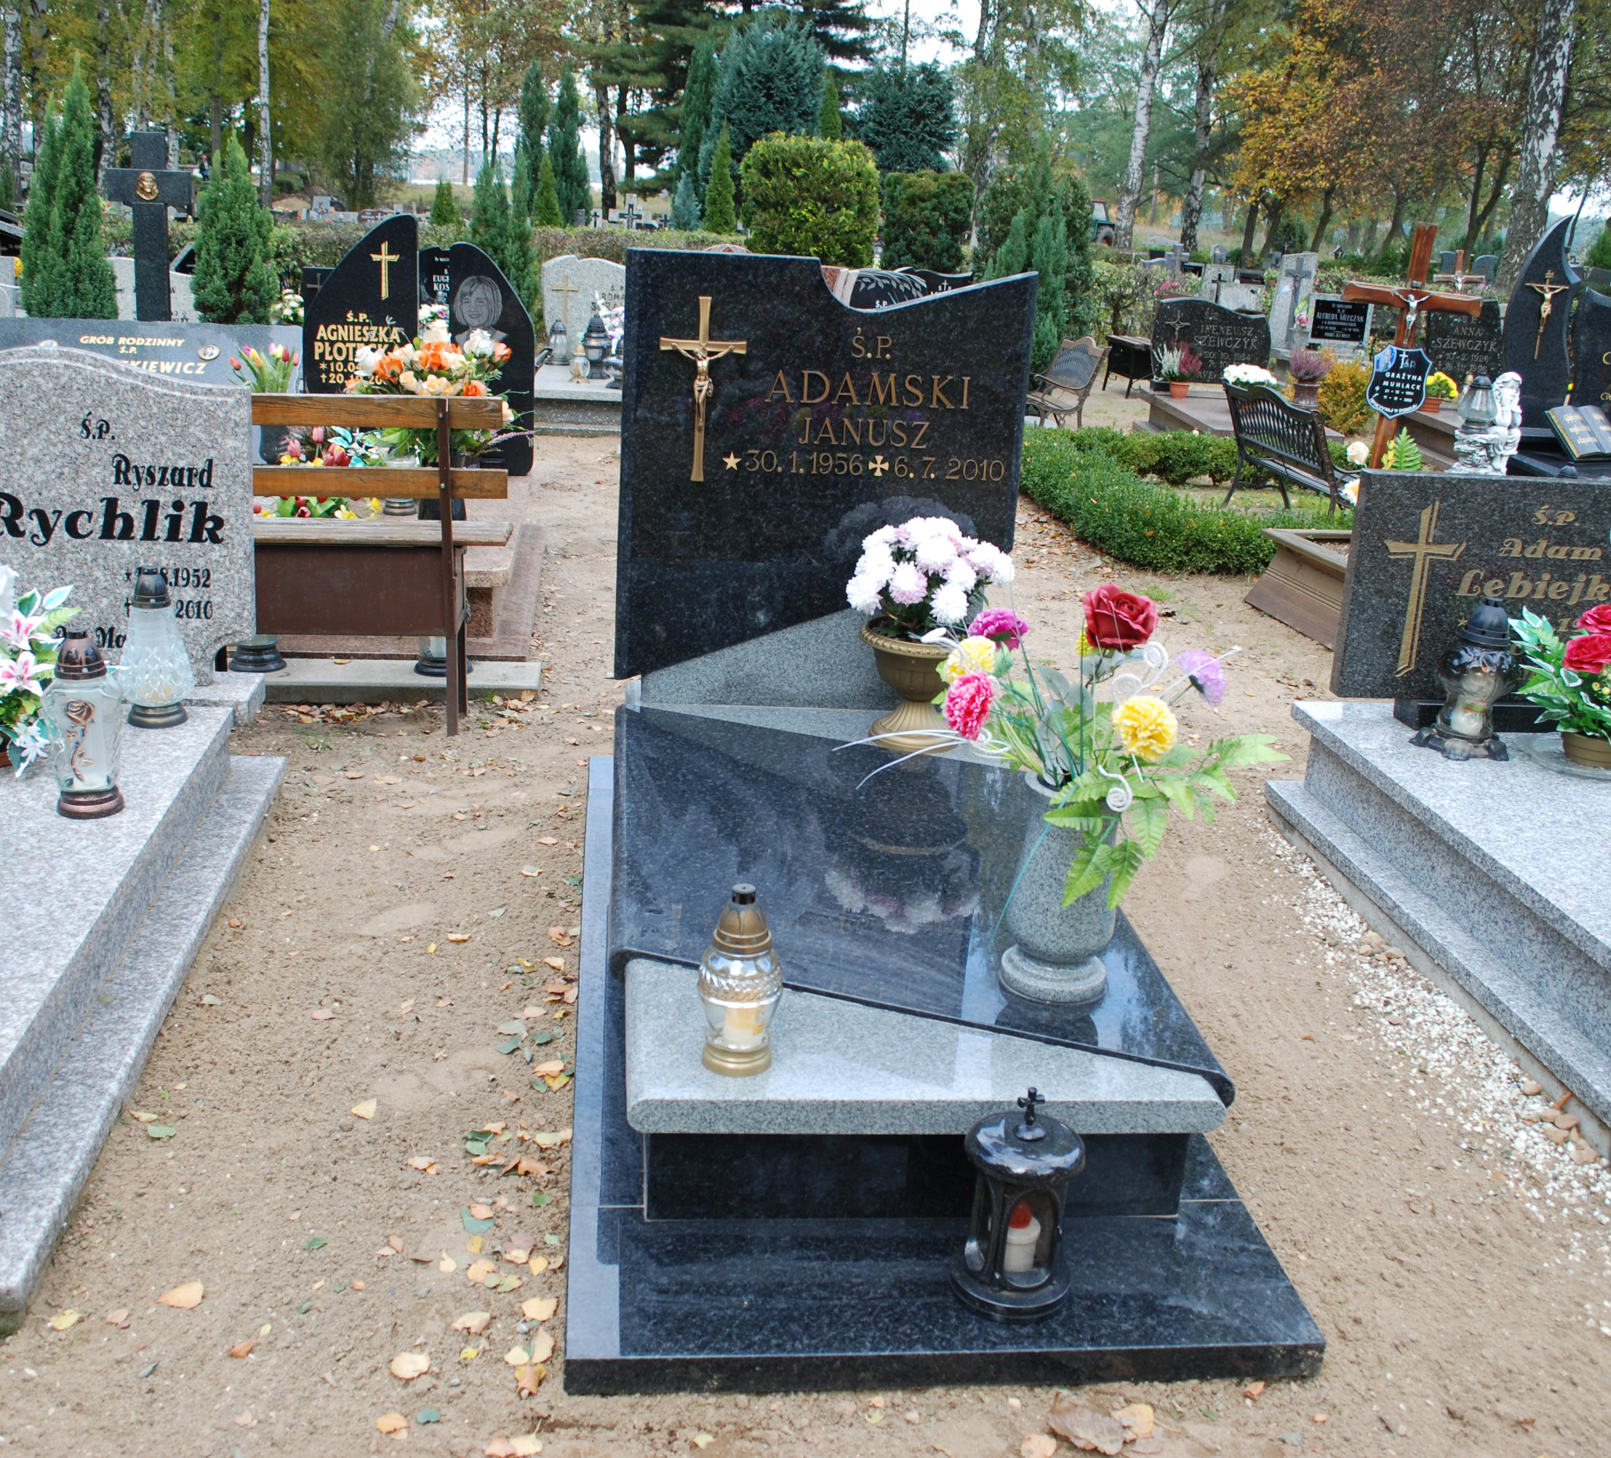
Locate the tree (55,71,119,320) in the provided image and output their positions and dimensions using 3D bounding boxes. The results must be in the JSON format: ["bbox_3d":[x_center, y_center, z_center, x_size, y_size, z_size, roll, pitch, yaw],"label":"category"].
[{"bbox_3d":[-3.438,-2.189,7.816,0.360,1.850,0.360,1,18,-6],"label":"tree"}]

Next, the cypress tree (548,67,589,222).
[{"bbox_3d":[-4.206,-10.029,29.034,0.800,3.080,0.800,1,19,-8],"label":"cypress tree"}]

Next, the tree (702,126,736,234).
[{"bbox_3d":[-0.969,-5.913,19.162,0.500,2.200,0.500,1,18,-6],"label":"tree"}]

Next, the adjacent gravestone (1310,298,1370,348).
[{"bbox_3d":[4.574,-3.512,13.968,0.520,0.450,0.120,8,8,14],"label":"adjacent gravestone"}]

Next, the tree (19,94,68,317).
[{"bbox_3d":[-3.644,-2.143,7.834,0.320,1.730,0.320,1,18,-6],"label":"tree"}]

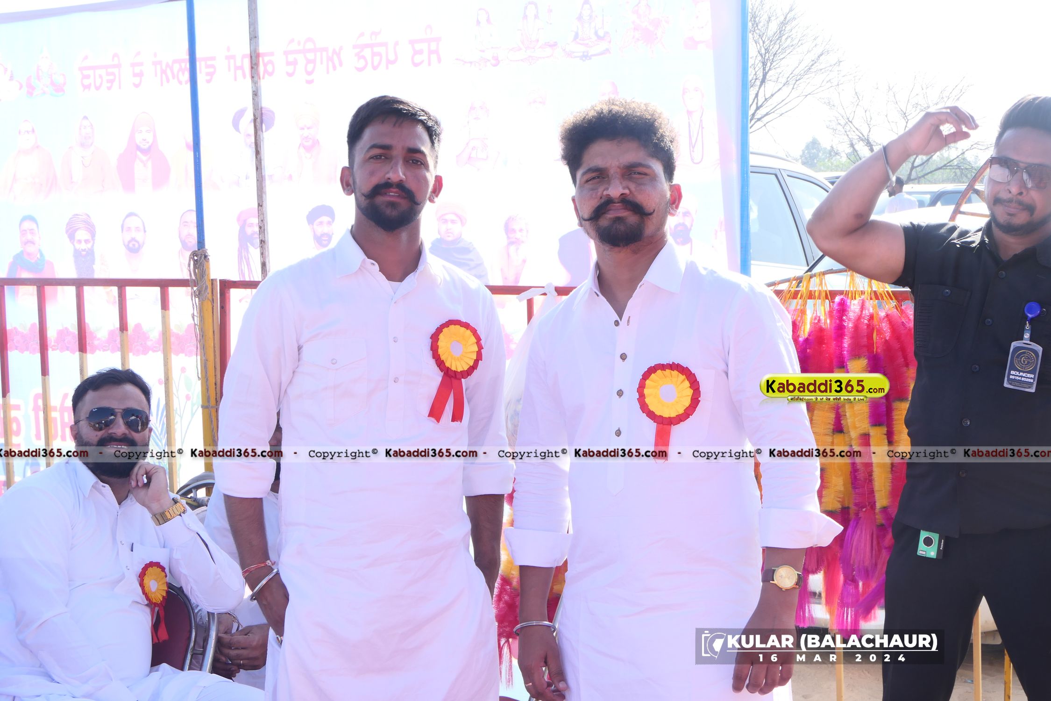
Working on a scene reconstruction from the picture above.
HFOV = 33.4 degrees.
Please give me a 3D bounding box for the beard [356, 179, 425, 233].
[{"bbox_3d":[-0.228,-0.244,2.960,0.108,0.080,0.068,5,-2,-7],"label":"beard"}]

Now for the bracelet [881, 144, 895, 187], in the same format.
[{"bbox_3d":[0.647,-0.329,3.120,0.009,0.075,0.075,-16,0,5],"label":"bracelet"}]

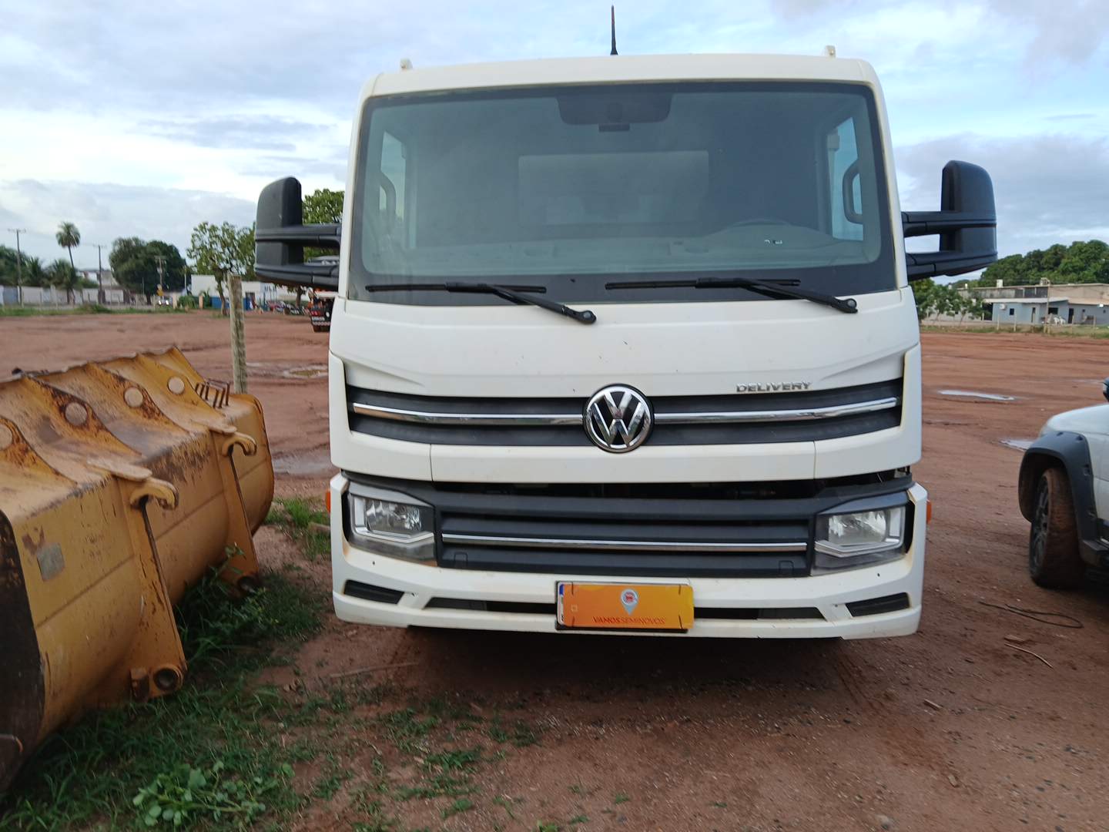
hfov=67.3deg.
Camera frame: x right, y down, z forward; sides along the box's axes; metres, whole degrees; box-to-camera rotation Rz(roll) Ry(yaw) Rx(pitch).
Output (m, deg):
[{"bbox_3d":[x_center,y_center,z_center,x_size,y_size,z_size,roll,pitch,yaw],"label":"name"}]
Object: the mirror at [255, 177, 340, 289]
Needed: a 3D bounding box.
[{"bbox_3d":[-0.919,-0.657,2.972,0.320,0.400,0.207,0,7,5],"label":"mirror"}]

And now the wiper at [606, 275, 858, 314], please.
[{"bbox_3d":[0.546,-0.371,2.574,0.790,0.120,0.110,0,7,3],"label":"wiper"}]

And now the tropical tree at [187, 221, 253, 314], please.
[{"bbox_3d":[-29.595,-13.162,74.000,6.100,8.236,5.800,1,7,0],"label":"tropical tree"}]

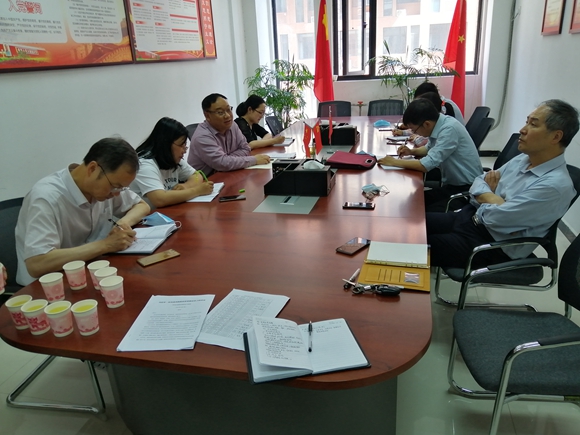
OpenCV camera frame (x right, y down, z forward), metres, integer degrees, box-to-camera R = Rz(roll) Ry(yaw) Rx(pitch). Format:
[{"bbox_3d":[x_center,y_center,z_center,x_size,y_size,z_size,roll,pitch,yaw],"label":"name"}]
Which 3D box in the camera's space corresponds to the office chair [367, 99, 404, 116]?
[{"bbox_3d":[1.116,-0.902,5.144,0.560,0.930,0.600,2,21,13],"label":"office chair"}]

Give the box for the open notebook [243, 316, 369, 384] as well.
[{"bbox_3d":[0.036,0.340,1.164,0.290,0.025,0.218,-6,20,-8],"label":"open notebook"}]

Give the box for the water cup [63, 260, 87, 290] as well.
[{"bbox_3d":[-0.758,0.209,1.548,0.073,0.082,0.073,-3,21,1],"label":"water cup"}]

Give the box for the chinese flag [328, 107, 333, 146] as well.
[{"bbox_3d":[0.307,-0.695,3.299,0.035,0.290,0.120,2,21,13],"label":"chinese flag"}]

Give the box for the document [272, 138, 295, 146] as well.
[{"bbox_3d":[-0.073,-0.685,3.979,0.210,0.014,0.320,2,21,15],"label":"document"}]

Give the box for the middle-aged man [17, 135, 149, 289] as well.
[{"bbox_3d":[-0.886,0.249,1.956,0.720,1.235,0.620,6,23,24],"label":"middle-aged man"}]

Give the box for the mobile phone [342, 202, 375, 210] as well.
[{"bbox_3d":[0.352,-0.060,2.220,0.155,0.009,0.075,2,21,15],"label":"mobile phone"}]

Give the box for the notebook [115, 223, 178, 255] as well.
[{"bbox_3d":[-0.647,0.093,1.926,0.210,0.022,0.280,1,21,11],"label":"notebook"}]

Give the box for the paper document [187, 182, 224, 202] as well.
[{"bbox_3d":[-0.539,-0.156,2.625,0.240,0.012,0.370,-1,20,6],"label":"paper document"}]

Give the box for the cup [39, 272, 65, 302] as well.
[{"bbox_3d":[-0.799,0.239,1.475,0.073,0.084,0.073,-3,20,1],"label":"cup"}]

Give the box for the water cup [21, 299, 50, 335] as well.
[{"bbox_3d":[-0.755,0.300,1.305,0.073,0.084,0.073,-3,20,1],"label":"water cup"}]

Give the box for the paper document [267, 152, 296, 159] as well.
[{"bbox_3d":[-0.061,-0.498,3.472,0.225,0.012,0.200,2,21,15],"label":"paper document"}]

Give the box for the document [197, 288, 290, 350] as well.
[{"bbox_3d":[-0.150,0.298,1.333,0.210,0.006,0.297,5,22,21],"label":"document"}]

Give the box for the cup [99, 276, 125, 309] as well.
[{"bbox_3d":[-0.577,0.246,1.426,0.073,0.084,0.073,-3,20,0],"label":"cup"}]

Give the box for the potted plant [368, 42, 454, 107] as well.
[{"bbox_3d":[1.600,-1.486,5.792,1.080,1.570,0.920,2,21,15],"label":"potted plant"}]

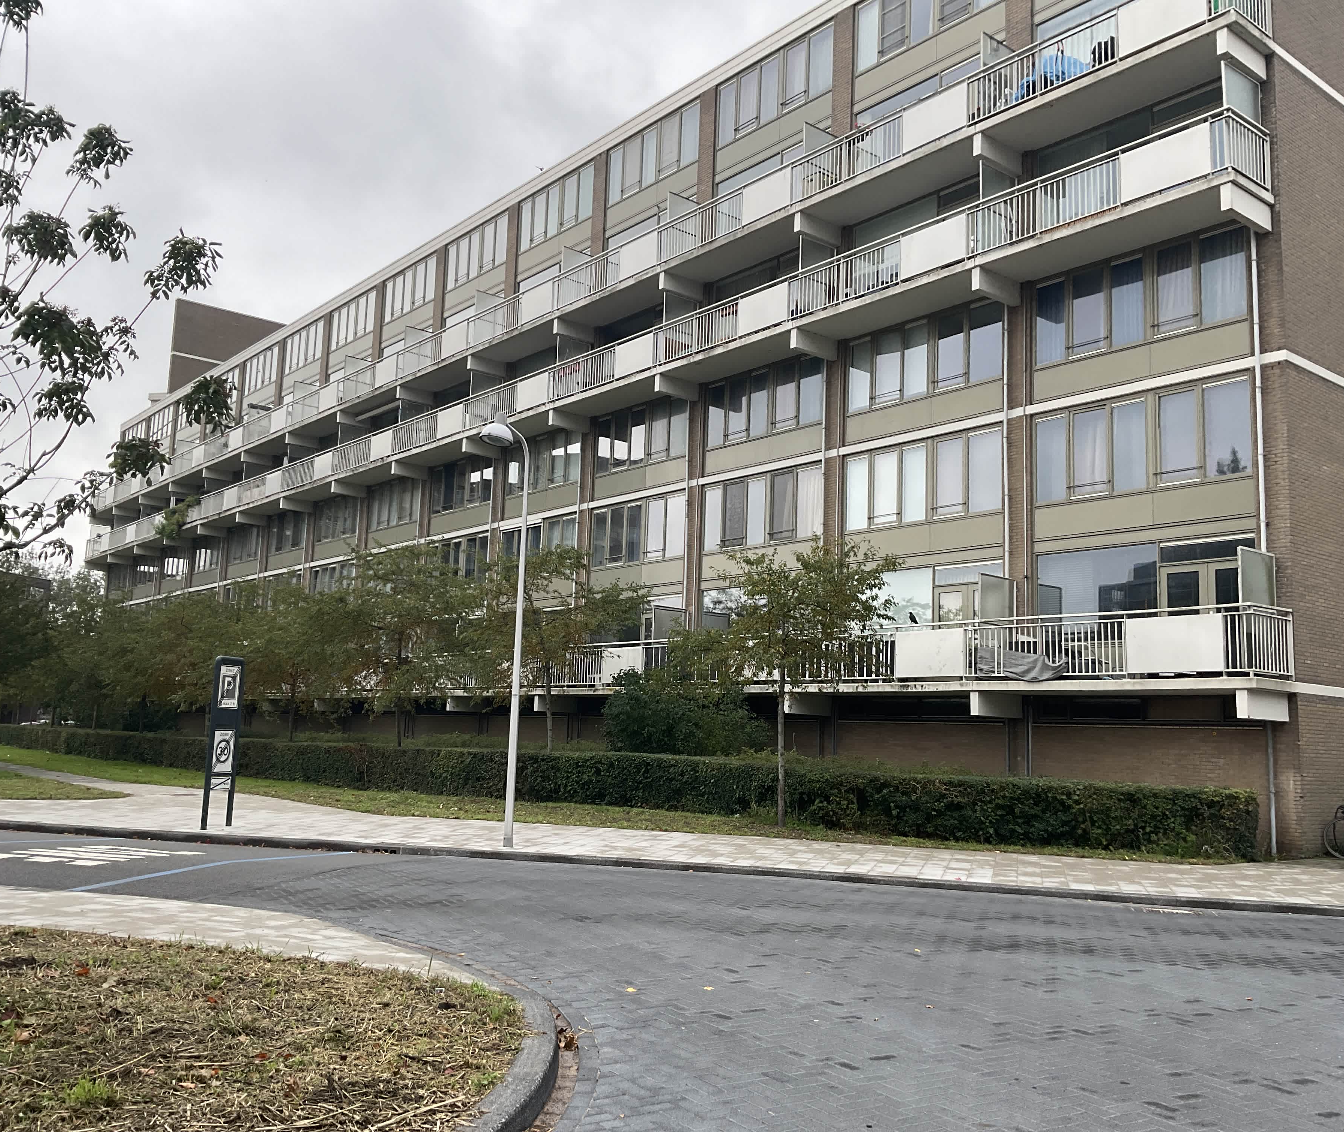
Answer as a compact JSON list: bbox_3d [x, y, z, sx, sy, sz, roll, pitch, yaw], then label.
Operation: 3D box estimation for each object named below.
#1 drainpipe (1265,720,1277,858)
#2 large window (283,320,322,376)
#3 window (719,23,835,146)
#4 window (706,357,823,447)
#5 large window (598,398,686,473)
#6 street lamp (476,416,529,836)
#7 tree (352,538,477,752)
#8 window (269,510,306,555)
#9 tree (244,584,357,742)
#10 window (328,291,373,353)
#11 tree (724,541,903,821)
[{"bbox_3d":[9.665,3.570,20.319,0.090,2.179,0.090,8,-10,-38],"label":"drainpipe"},{"bbox_3d":[-16.704,-9.852,57.345,0.150,1.760,4.300,8,-10,-38],"label":"large window"},{"bbox_3d":[2.623,-12.248,32.575,0.150,1.710,4.260,9,-10,-38],"label":"window"},{"bbox_3d":[2.274,-4.060,31.395,0.150,1.690,4.260,9,-10,-38],"label":"window"},{"bbox_3d":[-0.888,-3.621,35.073,0.150,1.670,4.150,8,-10,-38],"label":"large window"},{"bbox_3d":[-2.370,0.918,17.480,0.470,5.880,1.050,-3,-9,29],"label":"street lamp"},{"bbox_3d":[-7.393,2.745,36.117,3.800,6.700,3.800,9,-10,-38],"label":"tree"},{"bbox_3d":[-16.457,-1.434,54.103,0.150,1.670,3.800,8,-10,-38],"label":"window"},{"bbox_3d":[-12.103,3.735,41.408,3.900,6.171,3.900,8,-10,-38],"label":"tree"},{"bbox_3d":[-13.202,-10.078,52.324,0.150,1.710,4.260,9,-10,-38],"label":"window"},{"bbox_3d":[2.561,2.167,23.470,3.150,5.250,3.150,1,-8,6],"label":"tree"}]

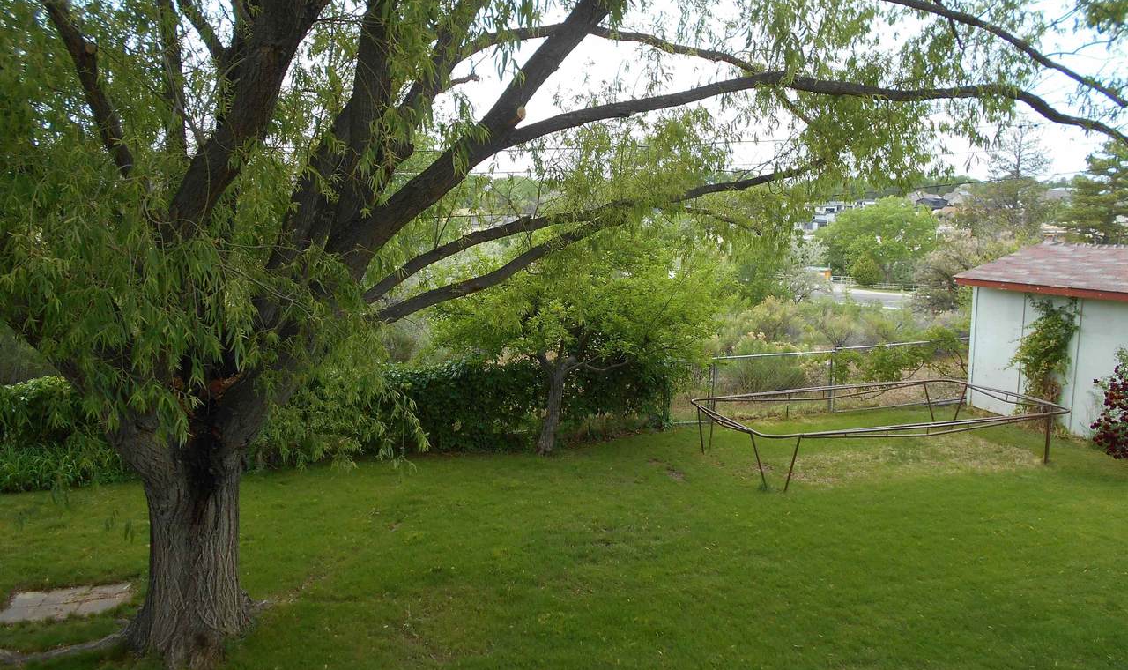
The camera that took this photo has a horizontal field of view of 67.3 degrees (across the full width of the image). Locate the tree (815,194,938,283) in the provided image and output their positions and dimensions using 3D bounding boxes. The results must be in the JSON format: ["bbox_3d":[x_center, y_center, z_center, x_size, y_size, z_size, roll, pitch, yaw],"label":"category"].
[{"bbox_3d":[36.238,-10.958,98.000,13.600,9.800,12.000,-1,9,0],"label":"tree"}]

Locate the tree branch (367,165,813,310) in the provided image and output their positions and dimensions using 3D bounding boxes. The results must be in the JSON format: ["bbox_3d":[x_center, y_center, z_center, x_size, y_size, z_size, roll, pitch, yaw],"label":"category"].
[{"bbox_3d":[0.512,-1.160,9.450,5.300,1.650,1.200,-4,9,-21],"label":"tree branch"}]

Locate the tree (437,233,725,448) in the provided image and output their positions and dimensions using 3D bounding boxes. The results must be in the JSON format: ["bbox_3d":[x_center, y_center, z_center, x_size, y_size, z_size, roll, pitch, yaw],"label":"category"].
[{"bbox_3d":[0.219,0.113,14.500,4.700,3.700,4.100,-1,9,0],"label":"tree"}]

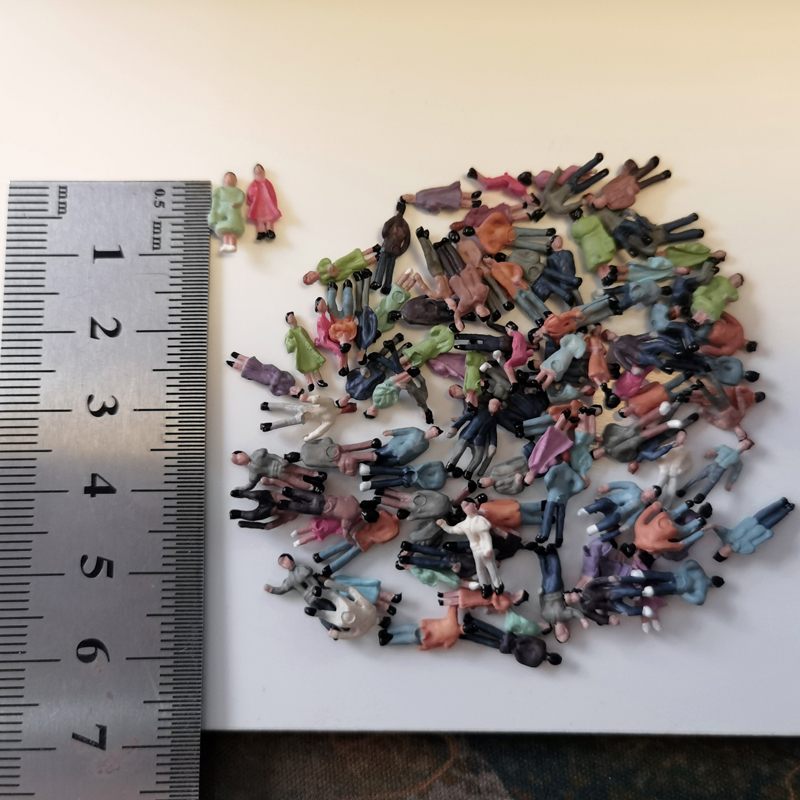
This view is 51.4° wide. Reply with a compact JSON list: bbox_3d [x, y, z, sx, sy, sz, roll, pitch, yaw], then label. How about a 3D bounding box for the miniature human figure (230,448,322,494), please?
[{"bbox_3d":[-0.015,0.009,0.102,0.012,0.003,0.005,14,81,0],"label":"miniature human figure"}]

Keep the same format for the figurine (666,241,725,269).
[{"bbox_3d":[0.037,-0.018,0.107,0.010,0.003,0.003,-2,81,-1],"label":"figurine"}]

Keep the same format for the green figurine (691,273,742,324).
[{"bbox_3d":[0.041,-0.013,0.106,0.008,0.004,0.005,-43,85,-2],"label":"green figurine"}]

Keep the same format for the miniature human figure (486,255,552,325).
[{"bbox_3d":[0.015,-0.014,0.105,0.004,0.003,0.011,-42,84,-7],"label":"miniature human figure"}]

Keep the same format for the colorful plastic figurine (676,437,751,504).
[{"bbox_3d":[0.040,0.009,0.104,0.011,0.003,0.005,-41,85,-7],"label":"colorful plastic figurine"}]

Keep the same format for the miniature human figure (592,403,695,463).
[{"bbox_3d":[0.029,0.004,0.102,0.012,0.003,0.005,-26,83,-5],"label":"miniature human figure"}]

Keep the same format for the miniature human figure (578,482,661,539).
[{"bbox_3d":[0.028,0.013,0.102,0.010,0.004,0.006,-26,83,0],"label":"miniature human figure"}]

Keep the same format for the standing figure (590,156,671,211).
[{"bbox_3d":[0.029,-0.028,0.107,0.012,0.003,0.005,-31,83,-5],"label":"standing figure"}]

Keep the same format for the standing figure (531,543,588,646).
[{"bbox_3d":[0.019,0.023,0.101,0.005,0.003,0.012,-9,82,-3],"label":"standing figure"}]

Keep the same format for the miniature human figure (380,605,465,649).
[{"bbox_3d":[0.003,0.027,0.100,0.012,0.003,0.005,-5,82,-2],"label":"miniature human figure"}]

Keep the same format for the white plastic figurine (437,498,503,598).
[{"bbox_3d":[0.008,0.018,0.099,0.007,0.003,0.012,-14,87,-4],"label":"white plastic figurine"}]

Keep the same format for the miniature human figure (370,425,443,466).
[{"bbox_3d":[0.000,0.006,0.103,0.011,0.003,0.005,-27,83,-5],"label":"miniature human figure"}]

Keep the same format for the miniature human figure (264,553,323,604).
[{"bbox_3d":[-0.011,0.024,0.100,0.007,0.003,0.012,-37,84,-6],"label":"miniature human figure"}]

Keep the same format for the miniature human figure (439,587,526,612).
[{"bbox_3d":[0.010,0.024,0.099,0.011,0.003,0.003,0,59,-1],"label":"miniature human figure"}]

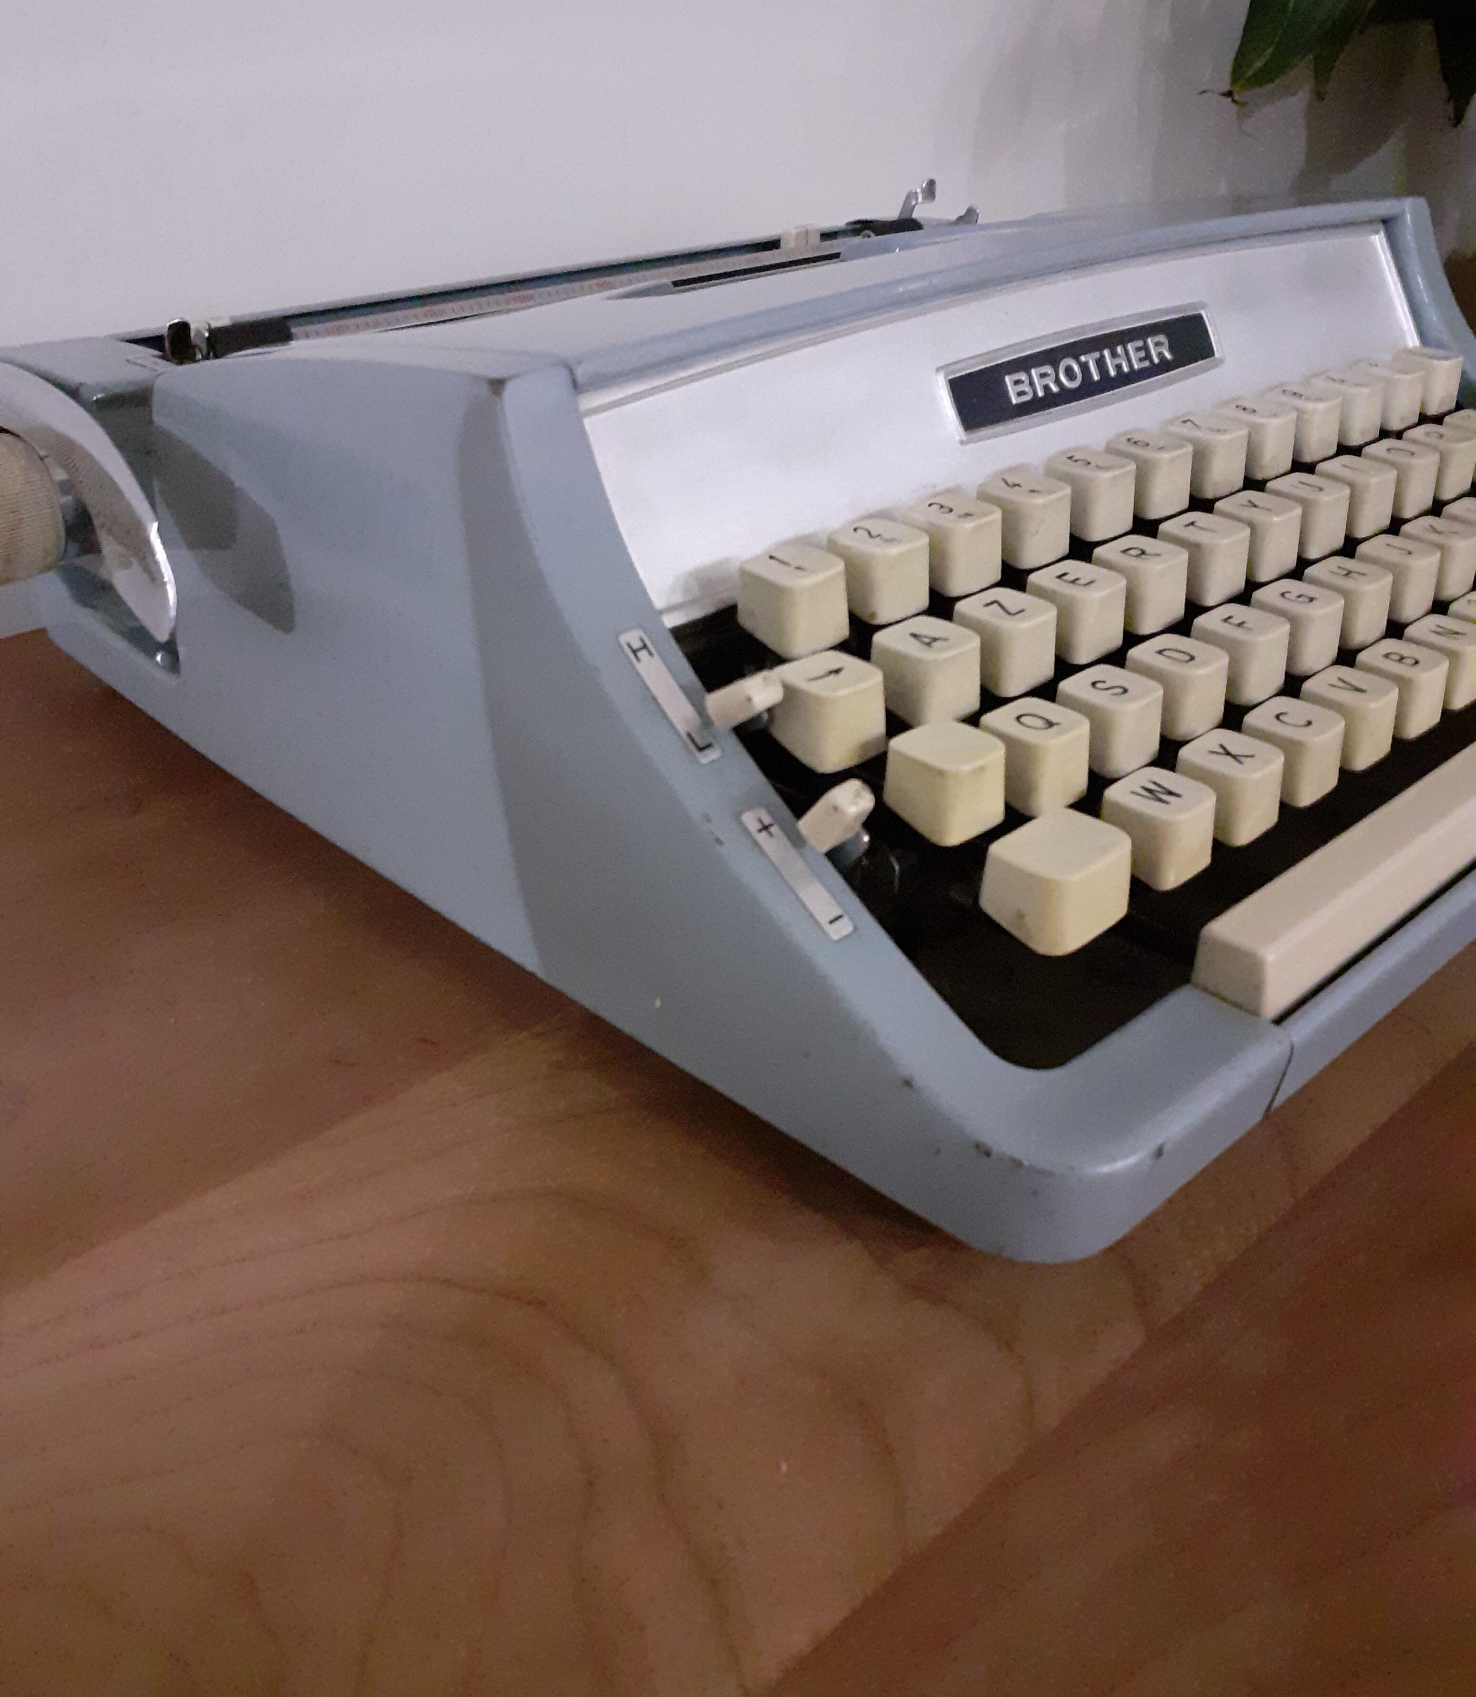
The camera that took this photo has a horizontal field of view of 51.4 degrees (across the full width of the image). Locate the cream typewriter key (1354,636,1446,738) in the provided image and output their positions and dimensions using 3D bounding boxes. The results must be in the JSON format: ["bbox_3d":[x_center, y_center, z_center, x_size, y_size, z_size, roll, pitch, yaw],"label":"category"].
[{"bbox_3d":[0.118,-0.029,0.275,0.014,0.012,0.015,-25,40,-37],"label":"cream typewriter key"}]

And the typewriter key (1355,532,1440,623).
[{"bbox_3d":[0.127,-0.053,0.298,0.014,0.012,0.015,-25,40,-37],"label":"typewriter key"}]

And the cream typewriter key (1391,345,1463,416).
[{"bbox_3d":[0.160,-0.110,0.358,0.013,0.013,0.013,-25,39,-37],"label":"cream typewriter key"}]

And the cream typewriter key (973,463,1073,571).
[{"bbox_3d":[0.050,-0.058,0.267,0.013,0.013,0.013,-25,39,-37],"label":"cream typewriter key"}]

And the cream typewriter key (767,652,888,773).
[{"bbox_3d":[0.013,-0.020,0.221,0.013,0.012,0.015,-25,37,-37],"label":"cream typewriter key"}]

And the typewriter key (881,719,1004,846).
[{"bbox_3d":[0.029,-0.009,0.216,0.014,0.012,0.015,-25,40,-37],"label":"typewriter key"}]

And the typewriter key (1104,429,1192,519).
[{"bbox_3d":[0.078,-0.071,0.290,0.013,0.013,0.013,-25,39,-37],"label":"typewriter key"}]

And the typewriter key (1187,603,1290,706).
[{"bbox_3d":[0.085,-0.033,0.264,0.014,0.012,0.015,-25,40,-37],"label":"typewriter key"}]

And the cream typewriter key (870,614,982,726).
[{"bbox_3d":[0.029,-0.027,0.233,0.013,0.012,0.013,-25,39,-37],"label":"cream typewriter key"}]

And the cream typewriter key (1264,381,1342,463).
[{"bbox_3d":[0.119,-0.090,0.325,0.013,0.013,0.014,-25,37,-37],"label":"cream typewriter key"}]

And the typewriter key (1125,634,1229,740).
[{"bbox_3d":[0.072,-0.027,0.253,0.013,0.012,0.014,-25,37,-37],"label":"typewriter key"}]

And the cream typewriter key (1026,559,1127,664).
[{"bbox_3d":[0.056,-0.040,0.256,0.014,0.012,0.015,-25,40,-37],"label":"cream typewriter key"}]

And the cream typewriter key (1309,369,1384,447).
[{"bbox_3d":[0.133,-0.097,0.336,0.013,0.013,0.014,-25,37,-37],"label":"cream typewriter key"}]

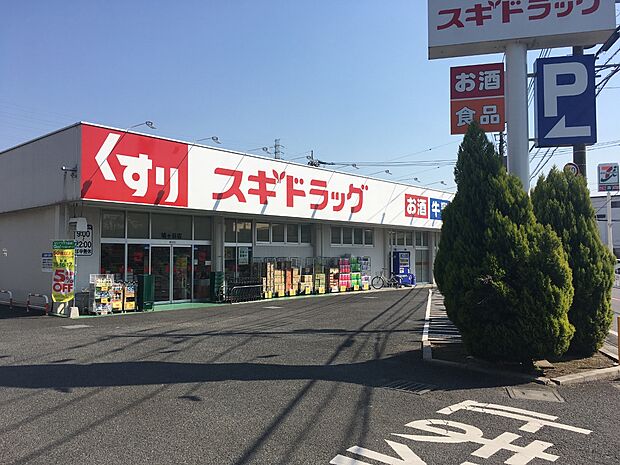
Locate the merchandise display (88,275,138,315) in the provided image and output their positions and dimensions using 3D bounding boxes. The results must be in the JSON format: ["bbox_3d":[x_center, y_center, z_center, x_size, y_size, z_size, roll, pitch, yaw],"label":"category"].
[{"bbox_3d":[-5.920,1.830,15.600,0.450,1.170,1.350,-3,-4,43],"label":"merchandise display"}]

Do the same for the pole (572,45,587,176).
[{"bbox_3d":[6.390,-2.900,12.300,0.330,10.000,0.330,0,-3,0],"label":"pole"}]

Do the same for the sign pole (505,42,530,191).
[{"bbox_3d":[4.280,-0.850,10.600,0.440,5.900,0.440,-1,-3,14],"label":"sign pole"}]

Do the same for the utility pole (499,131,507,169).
[{"bbox_3d":[14.100,-2.200,38.000,0.320,11.000,0.320,0,-3,0],"label":"utility pole"}]

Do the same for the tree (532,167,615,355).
[{"bbox_3d":[4.480,0.430,9.000,1.600,3.140,1.600,0,-3,0],"label":"tree"}]

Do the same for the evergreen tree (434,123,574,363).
[{"bbox_3d":[3.070,0.120,8.200,2.200,3.700,2.050,0,-3,0],"label":"evergreen tree"}]

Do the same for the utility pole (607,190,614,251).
[{"bbox_3d":[22.000,0.130,38.000,0.300,6.300,0.300,0,-3,0],"label":"utility pole"}]

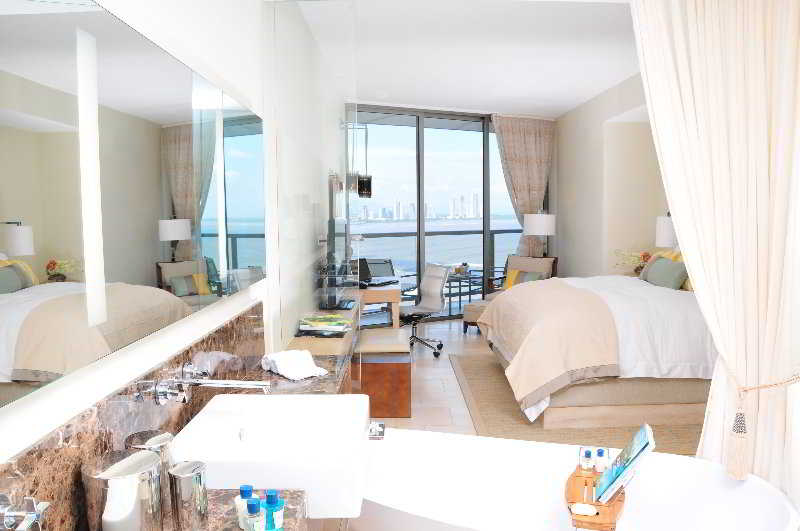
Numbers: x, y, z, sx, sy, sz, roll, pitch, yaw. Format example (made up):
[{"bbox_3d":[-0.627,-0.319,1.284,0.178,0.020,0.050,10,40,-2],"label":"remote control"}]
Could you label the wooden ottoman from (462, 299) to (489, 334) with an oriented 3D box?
[{"bbox_3d":[1.012,0.570,7.121,0.550,0.360,0.500,-1,5,0],"label":"wooden ottoman"}]

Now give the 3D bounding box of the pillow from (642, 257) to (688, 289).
[{"bbox_3d":[2.225,0.067,5.066,0.150,0.280,0.600,24,5,-2],"label":"pillow"}]

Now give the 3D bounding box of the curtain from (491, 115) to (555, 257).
[{"bbox_3d":[1.690,-0.657,8.087,1.100,2.600,0.200,-4,6,-31],"label":"curtain"}]

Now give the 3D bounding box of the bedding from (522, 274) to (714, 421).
[{"bbox_3d":[1.880,0.486,4.913,1.950,0.660,2.150,-1,5,0],"label":"bedding"}]

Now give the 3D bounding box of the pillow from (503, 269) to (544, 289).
[{"bbox_3d":[1.570,0.180,7.718,0.500,0.320,0.150,0,-10,12],"label":"pillow"}]

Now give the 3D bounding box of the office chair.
[{"bbox_3d":[0.184,0.408,5.976,0.620,0.890,0.600,-3,5,-24],"label":"office chair"}]

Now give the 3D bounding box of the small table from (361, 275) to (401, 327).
[{"bbox_3d":[-0.276,0.522,5.666,0.650,0.740,1.200,-1,5,0],"label":"small table"}]

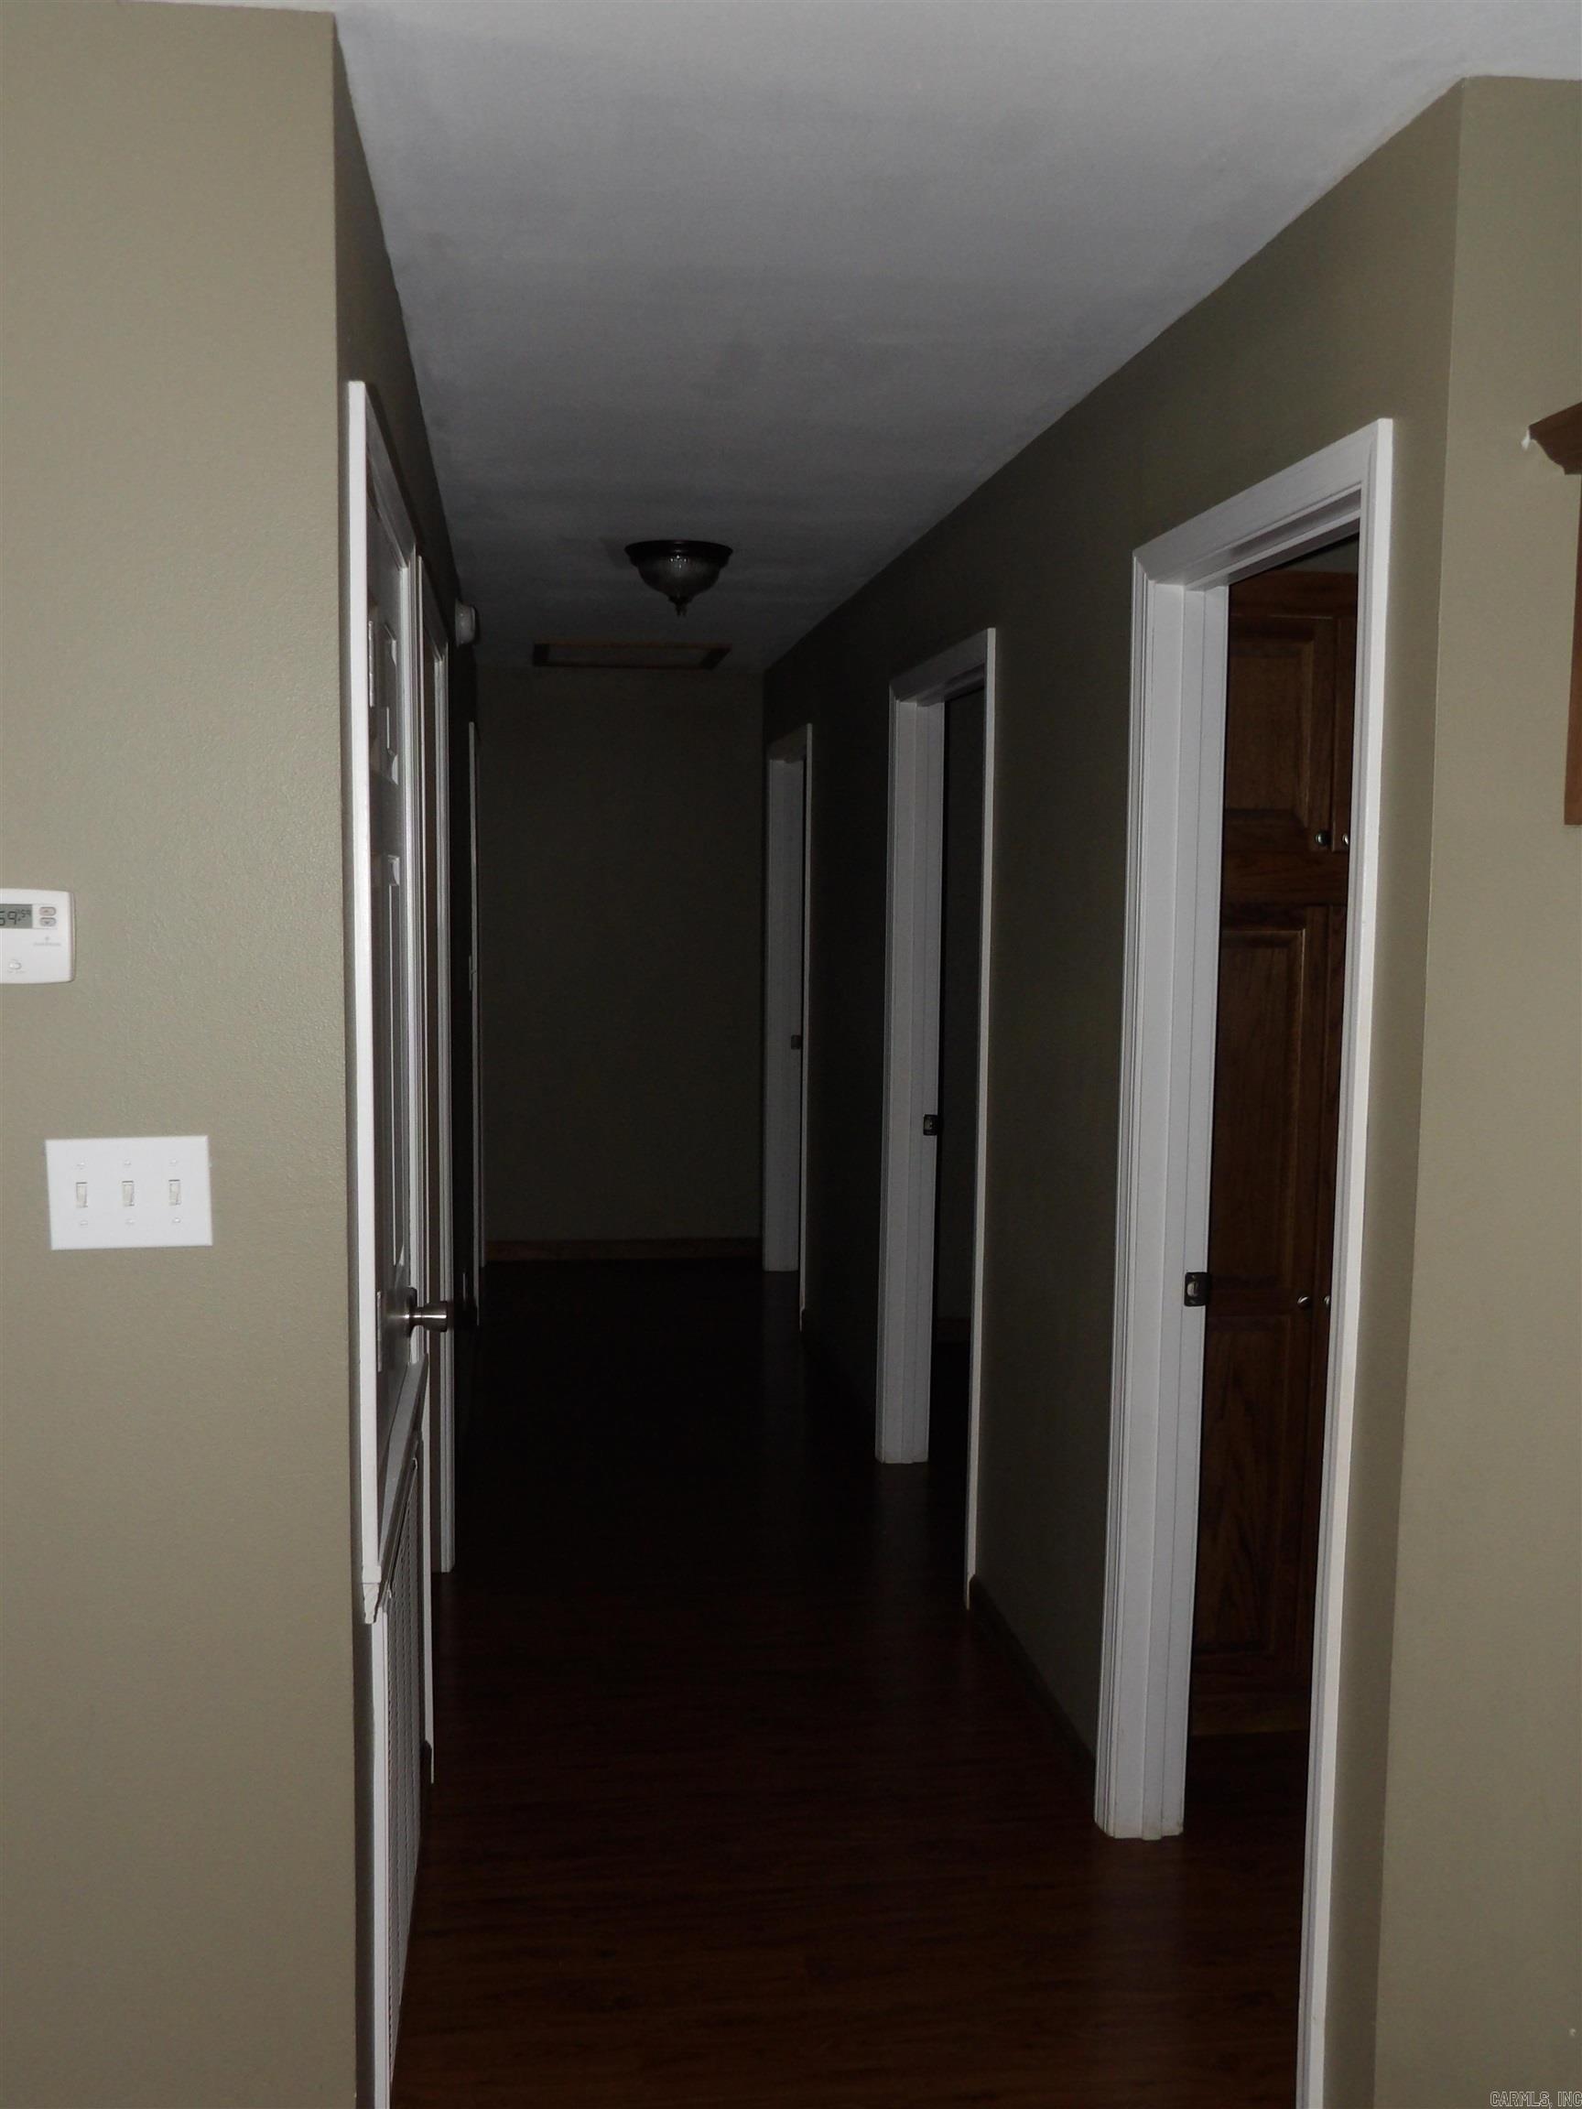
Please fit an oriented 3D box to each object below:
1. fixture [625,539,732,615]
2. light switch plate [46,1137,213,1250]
[{"bbox_3d":[-0.290,-1.223,4.420,0.278,0.162,0.278,0,6,-9],"label":"fixture"},{"bbox_3d":[-0.680,0.144,1.755,0.162,0.115,0.012,0,6,-9],"label":"light switch plate"}]

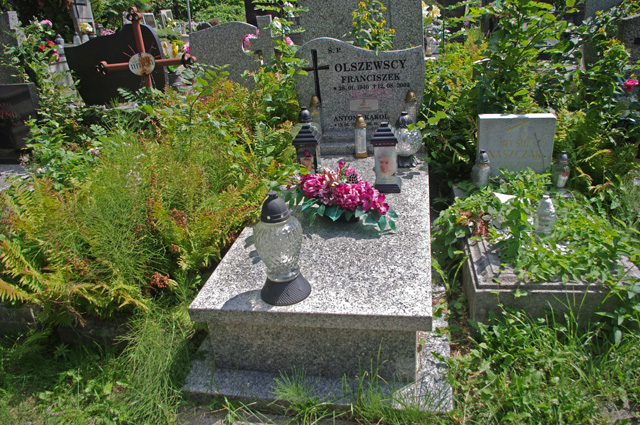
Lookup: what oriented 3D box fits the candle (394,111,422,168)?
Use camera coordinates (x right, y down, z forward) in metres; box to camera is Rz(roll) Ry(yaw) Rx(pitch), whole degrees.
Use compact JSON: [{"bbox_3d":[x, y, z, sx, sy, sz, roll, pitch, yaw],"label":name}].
[{"bbox_3d":[0.505,-0.420,2.763,0.150,0.316,0.150,0,26,12],"label":"candle"}]

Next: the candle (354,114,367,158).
[{"bbox_3d":[0.249,-0.469,2.925,0.070,0.255,0.070,0,26,12],"label":"candle"}]

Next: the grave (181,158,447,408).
[{"bbox_3d":[0.125,0.126,2.467,0.988,0.344,1.901,0,26,12],"label":"grave"}]

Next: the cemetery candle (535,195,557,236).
[{"bbox_3d":[1.126,0.015,2.388,0.105,0.212,0.105,0,26,12],"label":"cemetery candle"}]

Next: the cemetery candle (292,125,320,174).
[{"bbox_3d":[-0.054,-0.298,2.593,0.141,0.348,0.142,0,26,12],"label":"cemetery candle"}]

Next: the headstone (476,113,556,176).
[{"bbox_3d":[1.175,-0.408,2.898,0.415,0.350,0.110,2,24,16],"label":"headstone"}]

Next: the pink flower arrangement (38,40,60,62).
[{"bbox_3d":[-3.160,-1.880,5.600,0.230,0.240,0.210,0,26,12],"label":"pink flower arrangement"}]

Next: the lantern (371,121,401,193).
[{"bbox_3d":[0.346,-0.292,2.485,0.141,0.351,0.142,0,26,12],"label":"lantern"}]

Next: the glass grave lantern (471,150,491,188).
[{"bbox_3d":[0.949,-0.252,2.823,0.108,0.230,0.108,0,26,12],"label":"glass grave lantern"}]

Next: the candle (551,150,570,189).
[{"bbox_3d":[1.363,-0.237,2.712,0.103,0.225,0.103,0,26,12],"label":"candle"}]

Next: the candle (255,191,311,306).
[{"bbox_3d":[-0.137,0.108,1.681,0.185,0.402,0.181,0,26,12],"label":"candle"}]

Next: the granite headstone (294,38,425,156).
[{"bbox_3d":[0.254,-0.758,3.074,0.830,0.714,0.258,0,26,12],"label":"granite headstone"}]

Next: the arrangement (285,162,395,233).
[{"bbox_3d":[0.110,-0.099,2.248,0.499,0.249,0.292,0,26,12],"label":"arrangement"}]

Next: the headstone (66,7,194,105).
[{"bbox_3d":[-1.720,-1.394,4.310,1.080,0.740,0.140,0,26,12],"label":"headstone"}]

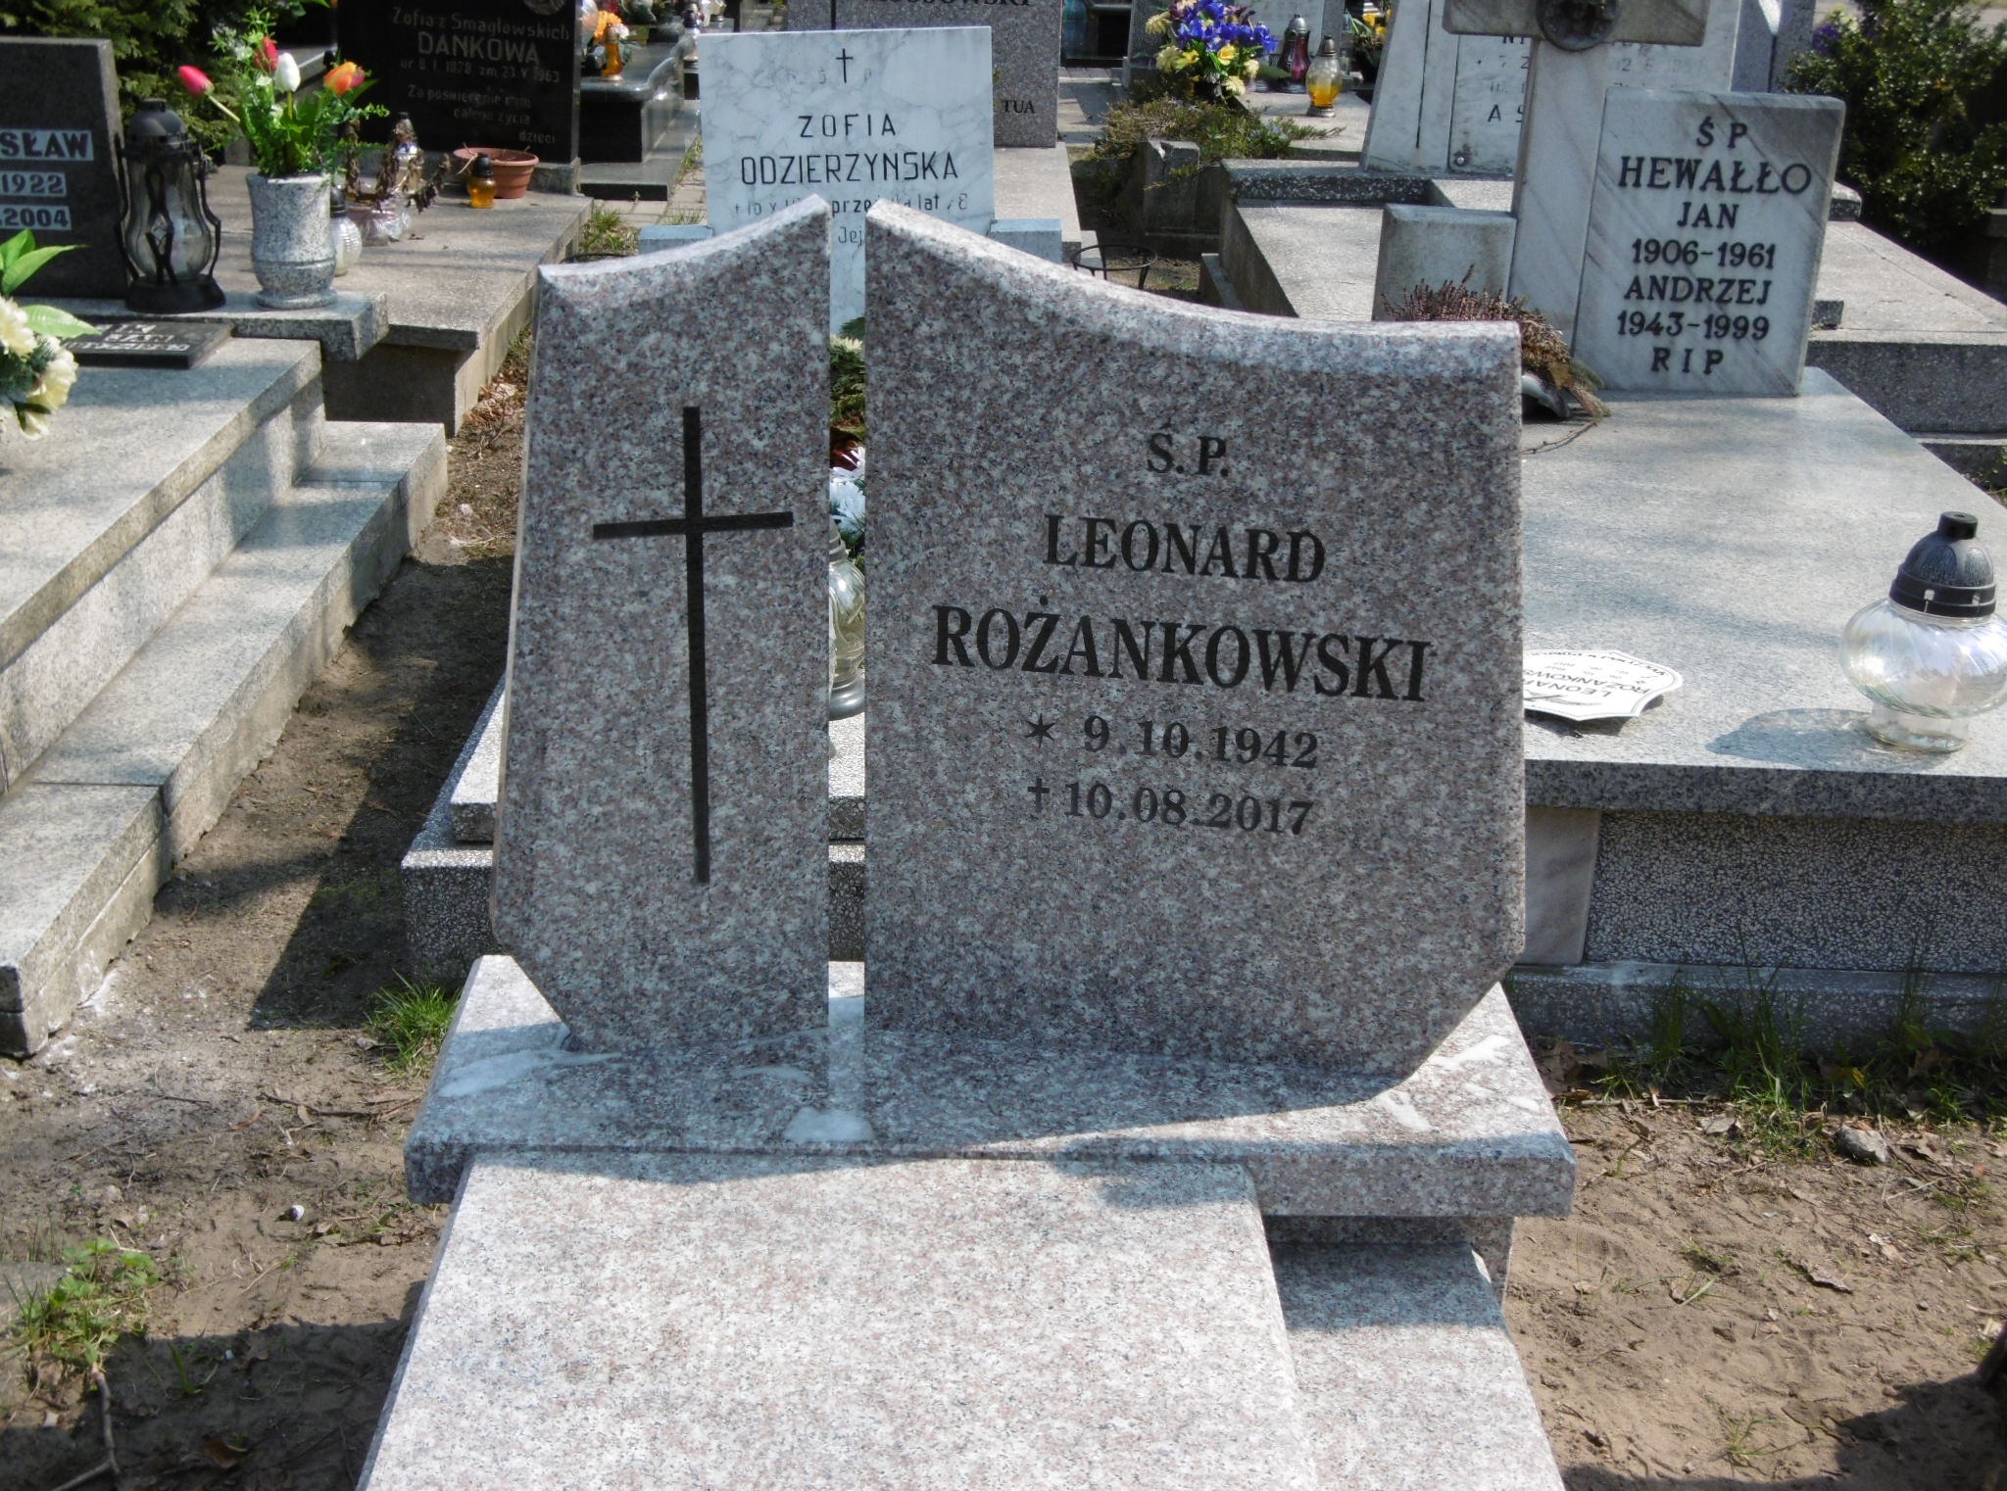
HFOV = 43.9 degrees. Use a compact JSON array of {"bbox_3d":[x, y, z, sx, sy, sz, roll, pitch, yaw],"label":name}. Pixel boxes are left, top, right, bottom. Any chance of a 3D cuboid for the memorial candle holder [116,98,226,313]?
[{"bbox_3d":[-1.469,-0.953,4.400,0.180,0.350,0.180,1,24,0],"label":"memorial candle holder"}]

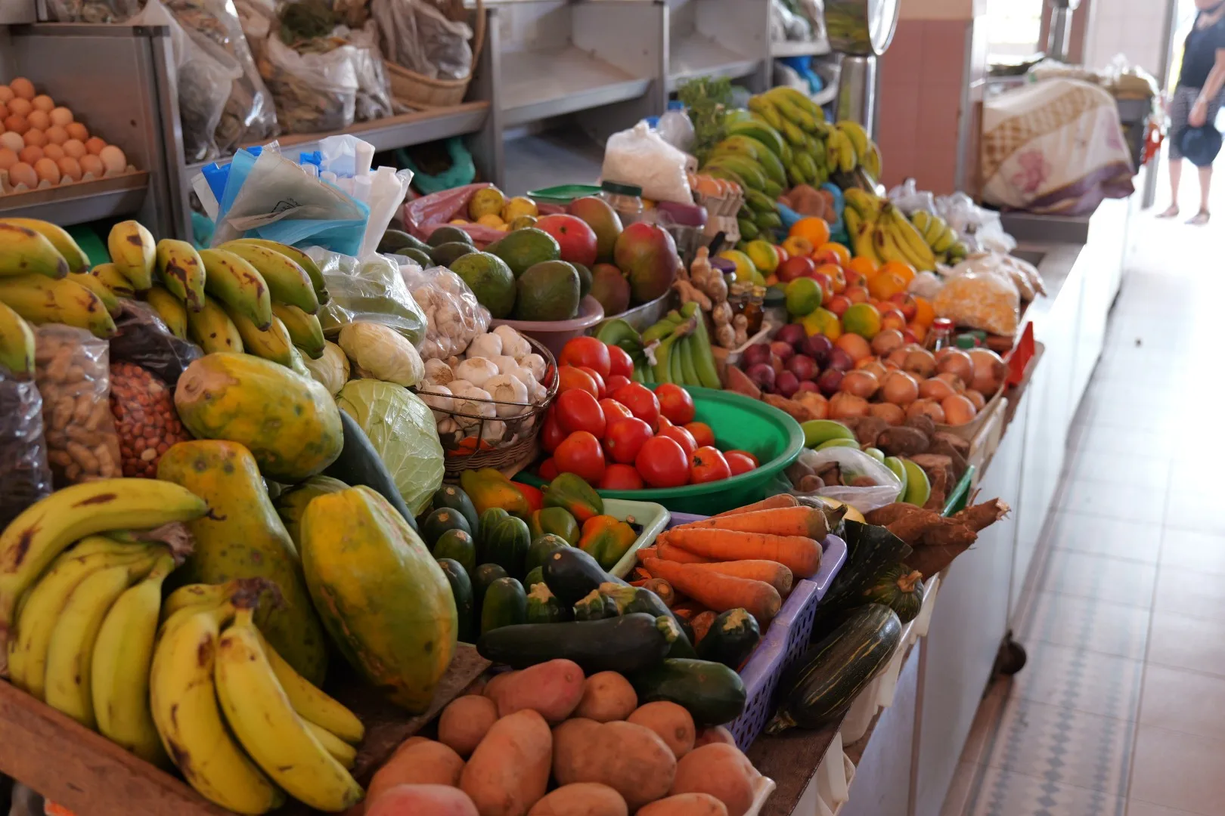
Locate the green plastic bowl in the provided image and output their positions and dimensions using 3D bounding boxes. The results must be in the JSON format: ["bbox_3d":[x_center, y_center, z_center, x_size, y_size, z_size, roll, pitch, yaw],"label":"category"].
[{"bbox_3d":[0.028,0.101,1.756,0.474,0.146,0.474,0,17,0],"label":"green plastic bowl"}]

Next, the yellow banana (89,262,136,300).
[{"bbox_3d":[-0.562,-0.144,1.420,0.040,0.055,0.150,-12,28,-34],"label":"yellow banana"}]

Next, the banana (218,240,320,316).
[{"bbox_3d":[-0.374,-0.142,1.360,0.165,0.060,0.040,25,27,28],"label":"banana"}]

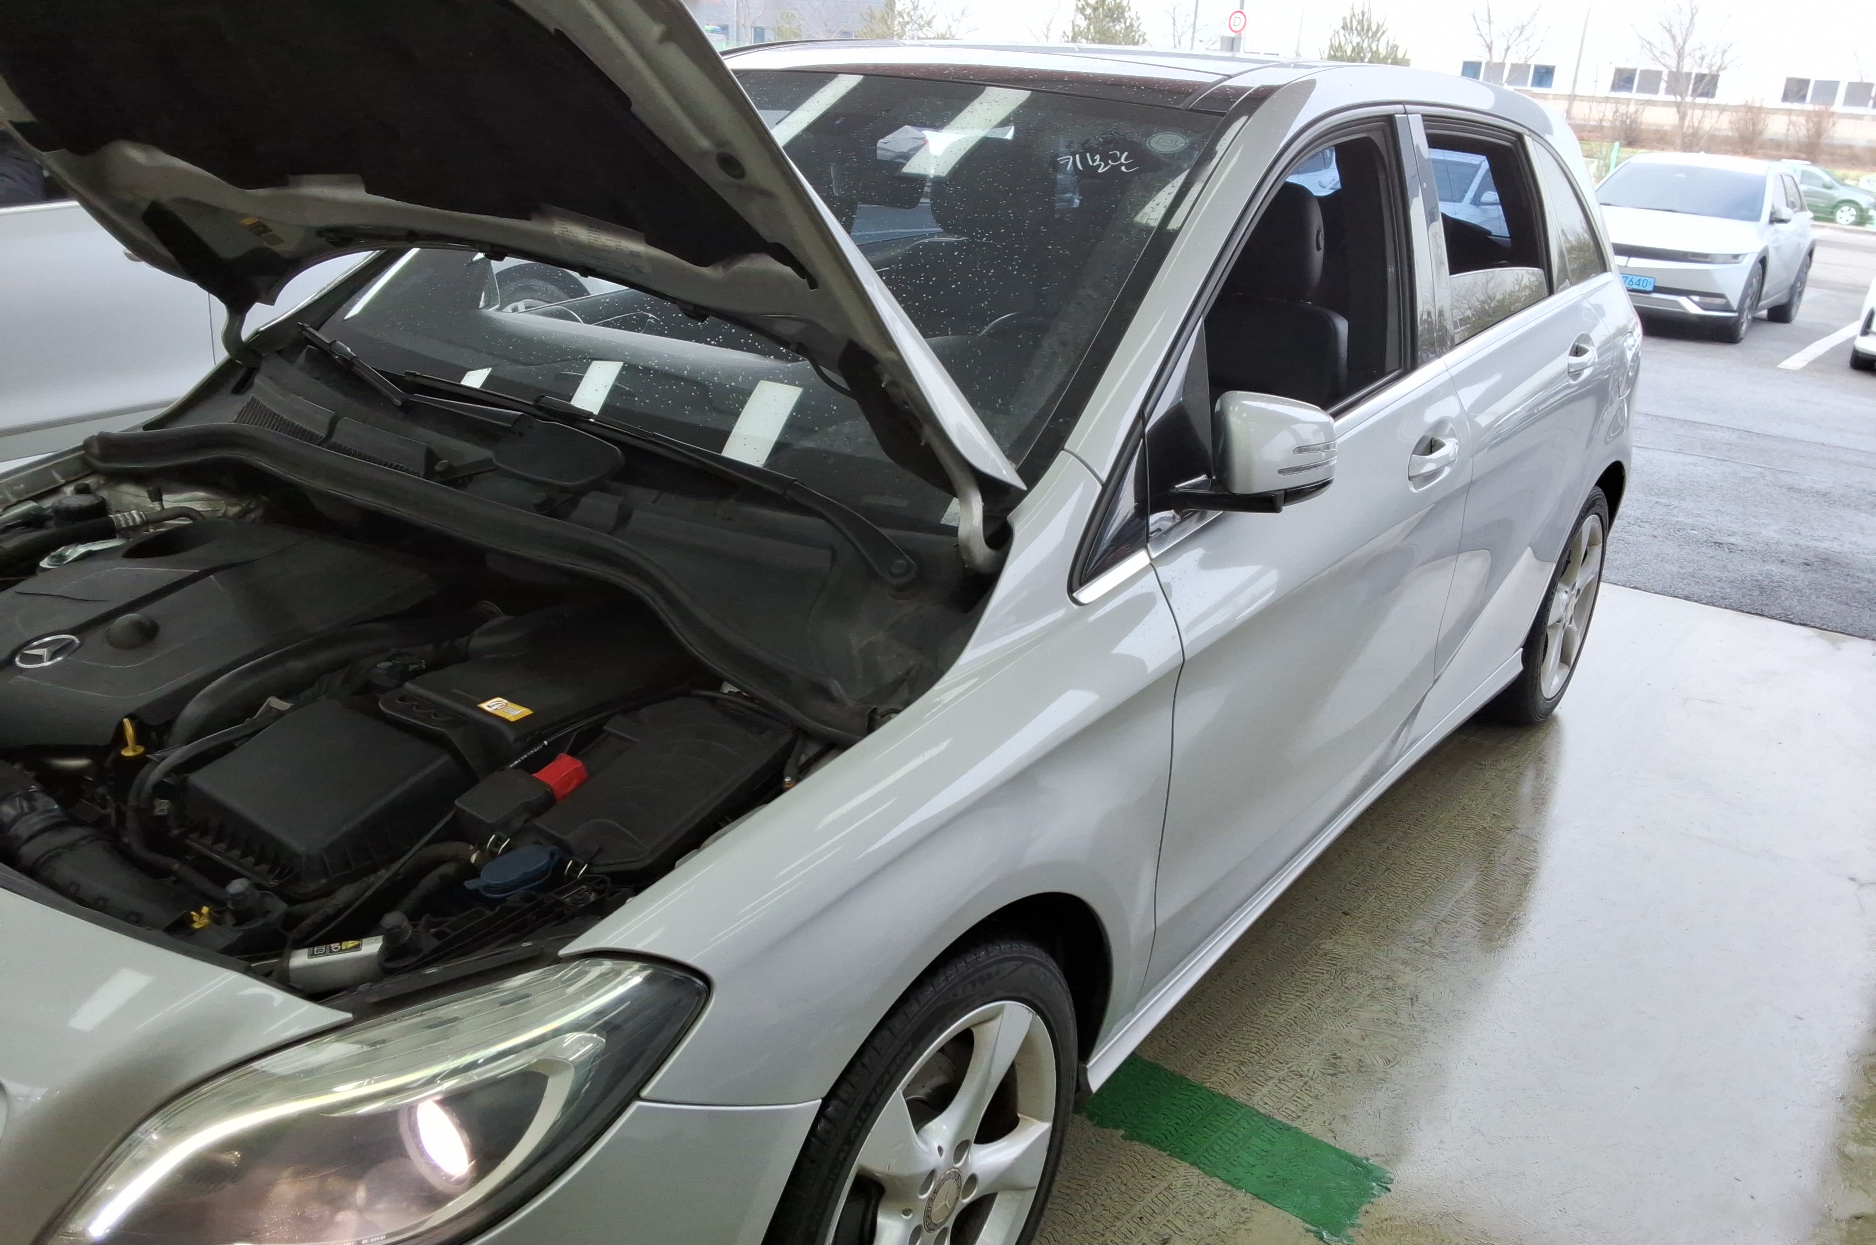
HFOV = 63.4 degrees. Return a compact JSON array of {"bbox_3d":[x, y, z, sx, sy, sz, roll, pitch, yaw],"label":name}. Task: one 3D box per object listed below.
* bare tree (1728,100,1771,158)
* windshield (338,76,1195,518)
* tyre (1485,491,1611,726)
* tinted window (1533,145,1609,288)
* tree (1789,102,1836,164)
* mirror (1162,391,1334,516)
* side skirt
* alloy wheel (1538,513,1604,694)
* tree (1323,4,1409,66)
[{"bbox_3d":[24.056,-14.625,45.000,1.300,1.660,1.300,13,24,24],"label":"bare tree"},{"bbox_3d":[-0.272,-0.619,2.447,1.430,0.170,1.000,16,58,33],"label":"windshield"},{"bbox_3d":[1.532,-0.062,3.921,0.225,0.634,0.634,16,25,33],"label":"tyre"},{"bbox_3d":[1.501,-0.949,3.568,0.080,0.350,0.600,-9,10,34],"label":"tinted window"},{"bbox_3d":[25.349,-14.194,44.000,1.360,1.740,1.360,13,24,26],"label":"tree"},{"bbox_3d":[0.389,-0.228,1.931,0.230,0.170,0.175,16,25,33],"label":"mirror"},{"bbox_3d":[0.791,0.355,2.922,0.100,0.105,2.020,16,25,33],"label":"side skirt"},{"bbox_3d":[1.543,-0.058,3.913,0.190,0.475,0.475,16,25,33],"label":"alloy wheel"},{"bbox_3d":[12.951,-16.949,46.000,2.930,3.340,2.930,8,22,13],"label":"tree"}]

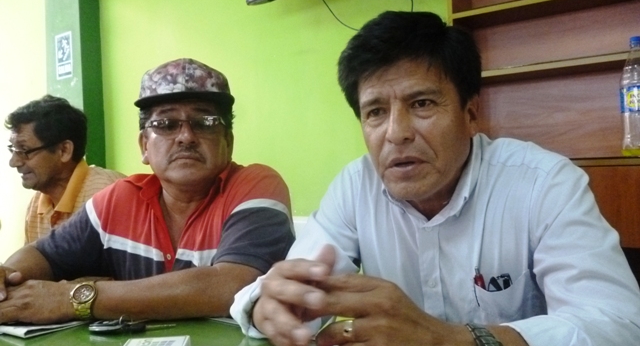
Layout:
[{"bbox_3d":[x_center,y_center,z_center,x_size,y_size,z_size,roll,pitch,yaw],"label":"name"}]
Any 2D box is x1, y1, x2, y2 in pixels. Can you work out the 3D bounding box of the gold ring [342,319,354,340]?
[{"bbox_3d":[0.029,0.161,0.530,0.008,0.022,0.022,4,-12,-10],"label":"gold ring"}]

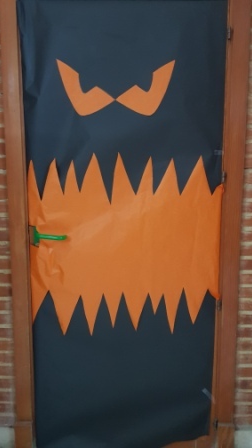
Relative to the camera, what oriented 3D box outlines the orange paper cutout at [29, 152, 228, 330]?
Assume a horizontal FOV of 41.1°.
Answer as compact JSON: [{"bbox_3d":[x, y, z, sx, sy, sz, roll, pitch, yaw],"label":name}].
[{"bbox_3d":[0.002,0.103,1.445,0.825,0.800,0.030,0,7,0],"label":"orange paper cutout"}]

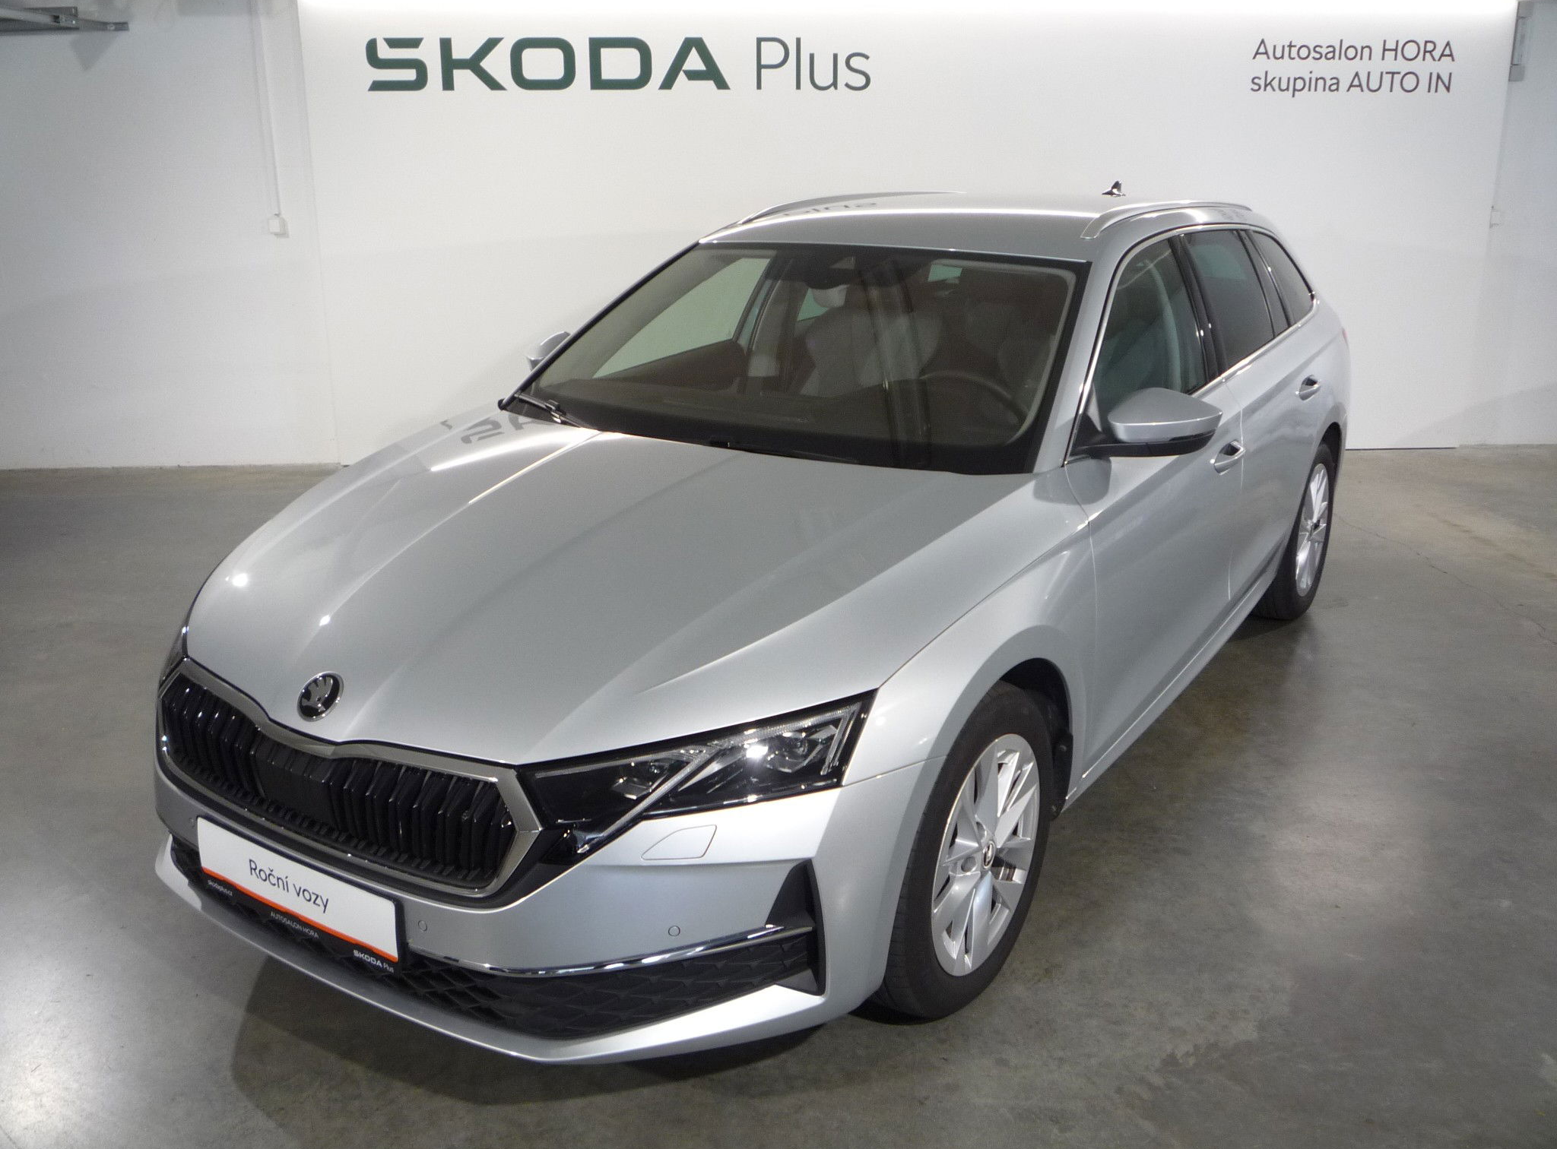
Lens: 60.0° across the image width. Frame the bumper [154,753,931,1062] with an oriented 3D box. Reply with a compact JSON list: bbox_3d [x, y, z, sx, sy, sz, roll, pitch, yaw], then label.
[{"bbox_3d":[-0.668,0.455,2.537,1.800,0.490,0.570,11,21,32],"label":"bumper"}]

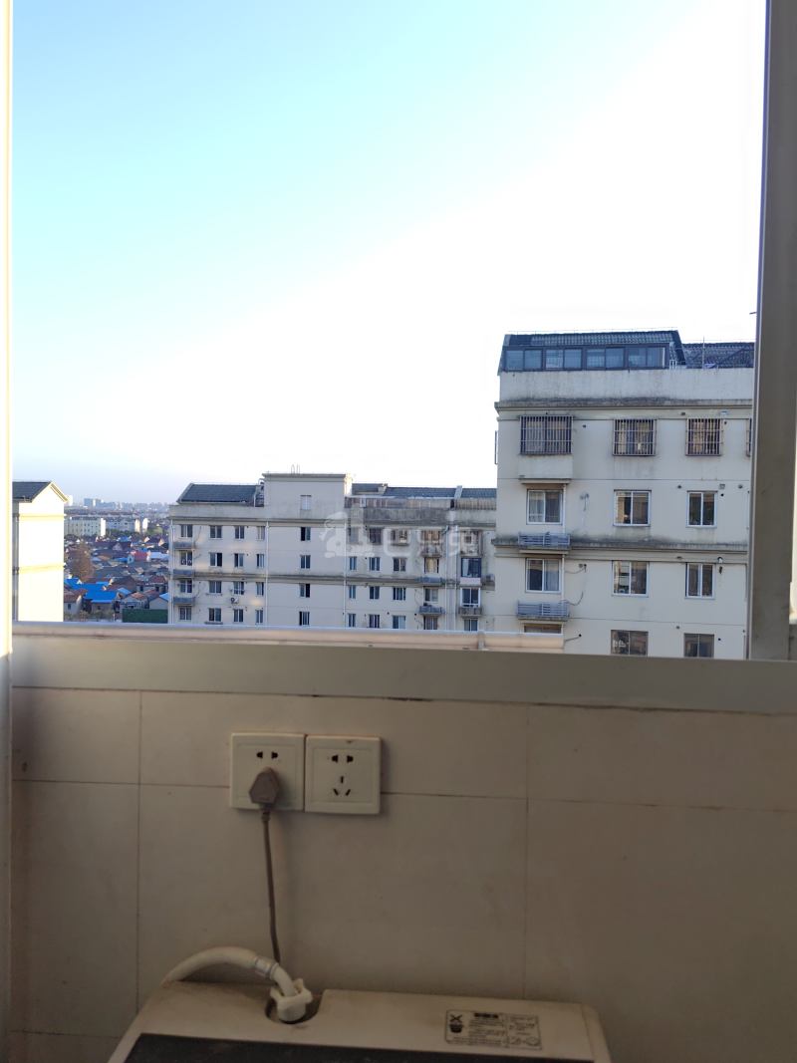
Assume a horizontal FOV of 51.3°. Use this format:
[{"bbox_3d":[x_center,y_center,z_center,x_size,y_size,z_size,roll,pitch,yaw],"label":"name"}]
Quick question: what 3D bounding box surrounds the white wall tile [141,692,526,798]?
[{"bbox_3d":[-0.080,0.245,0.959,0.450,0.109,0.010,1,0,5],"label":"white wall tile"}]

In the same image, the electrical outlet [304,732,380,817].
[{"bbox_3d":[-0.063,0.277,0.947,0.086,0.086,0.012,1,0,5],"label":"electrical outlet"}]

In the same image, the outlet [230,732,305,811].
[{"bbox_3d":[-0.150,0.276,0.955,0.086,0.086,0.012,1,0,5],"label":"outlet"}]

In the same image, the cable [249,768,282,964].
[{"bbox_3d":[-0.151,0.381,0.936,0.037,0.230,0.036,1,0,5],"label":"cable"}]

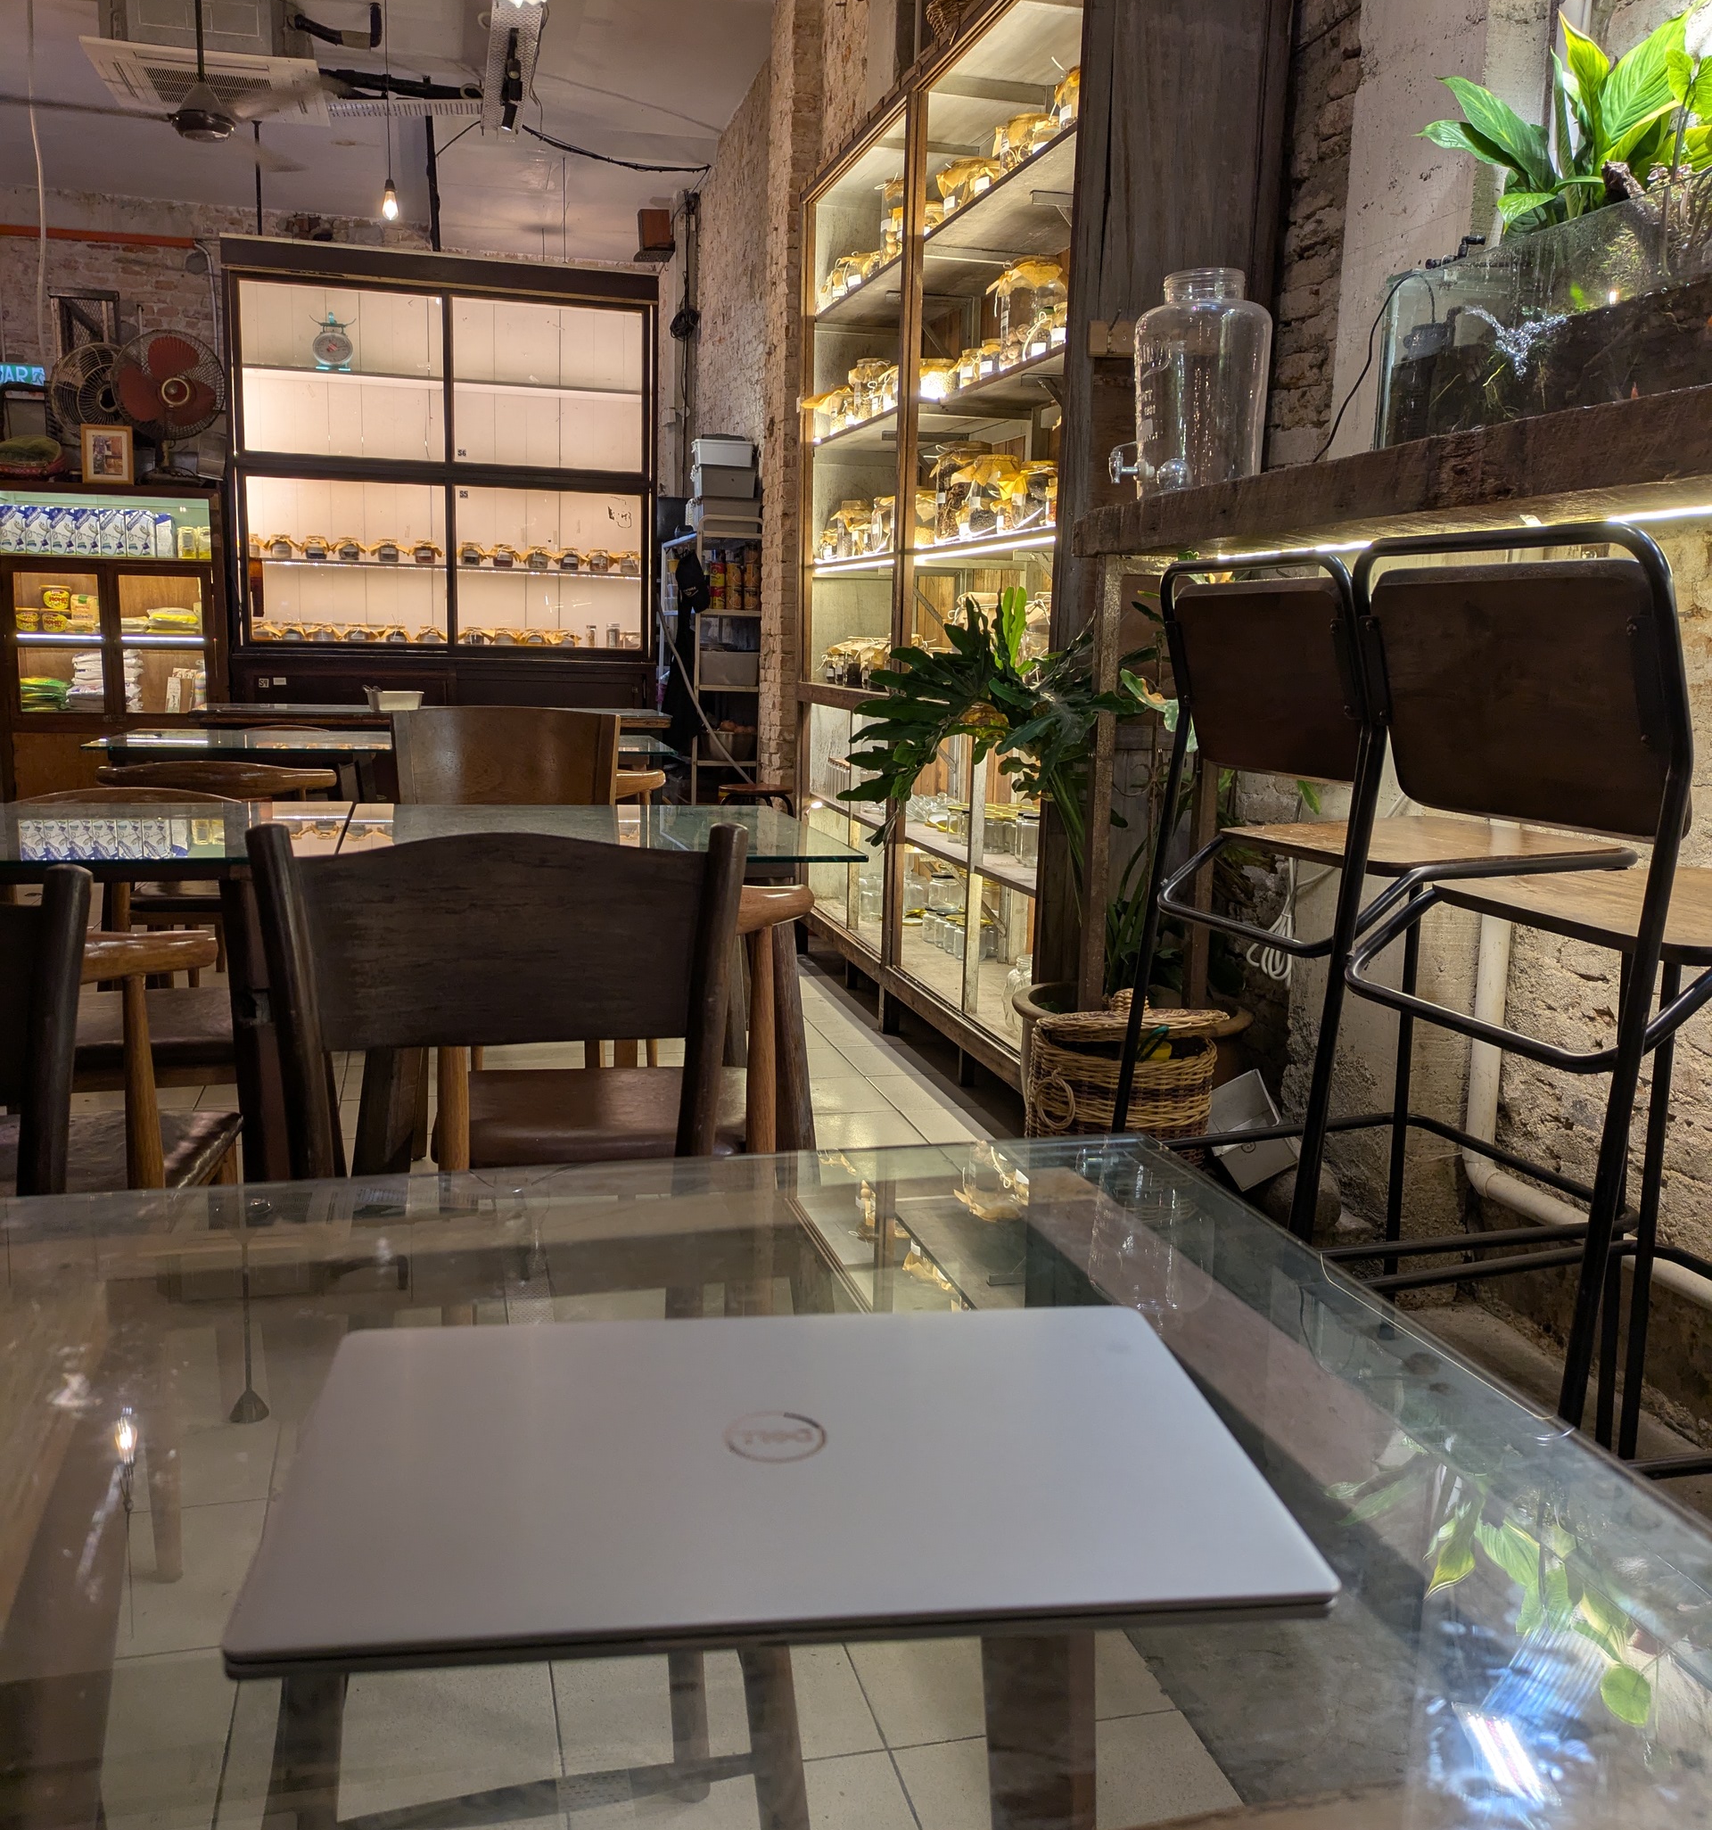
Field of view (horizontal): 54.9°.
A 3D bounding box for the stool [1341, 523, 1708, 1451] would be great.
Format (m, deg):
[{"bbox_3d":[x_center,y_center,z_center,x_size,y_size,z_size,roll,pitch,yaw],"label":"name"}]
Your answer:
[{"bbox_3d":[0.795,0.210,1.694,0.560,1.166,0.465,-2,10,-17],"label":"stool"}]

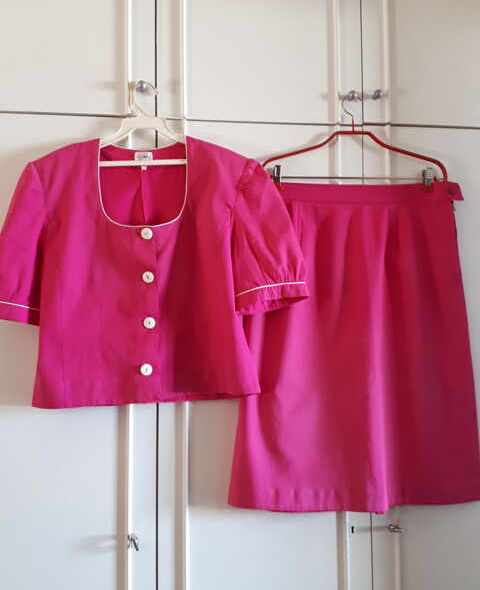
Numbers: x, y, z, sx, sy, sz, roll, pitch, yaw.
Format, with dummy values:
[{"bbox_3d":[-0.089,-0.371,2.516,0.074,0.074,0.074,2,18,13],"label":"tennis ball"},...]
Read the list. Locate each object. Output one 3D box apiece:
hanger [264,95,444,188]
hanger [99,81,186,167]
[{"bbox_3d":[0.251,-0.337,1.095,0.428,0.213,0.026,0,-3,-6],"label":"hanger"},{"bbox_3d":[-0.200,-0.357,1.046,0.401,0.184,0.016,-3,-3,-6],"label":"hanger"}]

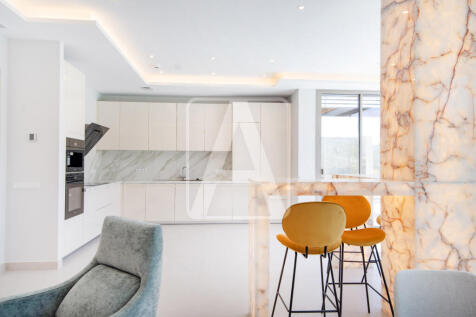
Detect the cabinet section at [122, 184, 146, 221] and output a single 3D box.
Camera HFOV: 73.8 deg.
[{"bbox_3d":[-2.173,0.922,6.826,0.490,0.795,0.580,0,-1,-5],"label":"cabinet section"}]

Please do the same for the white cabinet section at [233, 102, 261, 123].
[{"bbox_3d":[0.171,-0.958,6.930,0.593,0.424,0.600,0,0,-3],"label":"white cabinet section"}]

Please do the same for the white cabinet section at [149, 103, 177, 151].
[{"bbox_3d":[-1.633,-0.674,7.018,0.600,1.044,0.370,0,-1,-5],"label":"white cabinet section"}]

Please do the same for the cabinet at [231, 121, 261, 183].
[{"bbox_3d":[0.172,-0.112,6.930,0.591,1.260,0.600,0,0,-3],"label":"cabinet"}]

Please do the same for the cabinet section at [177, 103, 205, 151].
[{"bbox_3d":[-1.015,-0.671,6.989,0.600,1.033,0.350,0,0,-3],"label":"cabinet section"}]

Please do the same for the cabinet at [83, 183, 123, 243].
[{"bbox_3d":[-2.620,0.890,5.547,0.592,0.825,1.896,0,-1,-5],"label":"cabinet"}]

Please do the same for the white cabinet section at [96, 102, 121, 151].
[{"bbox_3d":[-2.768,-0.681,6.923,0.480,1.044,0.370,0,-1,-5],"label":"white cabinet section"}]

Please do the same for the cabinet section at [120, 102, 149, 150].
[{"bbox_3d":[-2.230,-0.678,6.968,0.600,1.044,0.370,0,-1,-5],"label":"cabinet section"}]

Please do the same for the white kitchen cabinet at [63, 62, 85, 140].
[{"bbox_3d":[-2.510,-0.746,4.335,0.592,0.959,0.602,0,-1,-5],"label":"white kitchen cabinet"}]

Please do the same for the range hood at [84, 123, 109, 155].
[{"bbox_3d":[-2.680,-0.326,5.674,0.480,0.530,0.900,0,-1,-5],"label":"range hood"}]

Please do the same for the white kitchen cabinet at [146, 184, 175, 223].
[{"bbox_3d":[-1.630,0.925,6.872,0.600,0.795,0.580,0,-1,-5],"label":"white kitchen cabinet"}]

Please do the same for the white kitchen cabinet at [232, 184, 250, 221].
[{"bbox_3d":[0.178,0.925,6.931,0.591,0.784,0.600,0,0,-3],"label":"white kitchen cabinet"}]

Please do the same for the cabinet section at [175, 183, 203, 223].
[{"bbox_3d":[-1.017,0.924,6.864,0.594,0.793,0.600,0,0,-3],"label":"cabinet section"}]

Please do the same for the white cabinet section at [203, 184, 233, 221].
[{"bbox_3d":[-0.418,0.923,6.897,0.604,0.786,0.600,0,0,-3],"label":"white cabinet section"}]

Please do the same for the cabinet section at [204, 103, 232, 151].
[{"bbox_3d":[-0.421,-0.667,7.022,0.590,1.032,0.350,0,0,-3],"label":"cabinet section"}]

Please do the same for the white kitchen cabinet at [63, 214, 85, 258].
[{"bbox_3d":[-2.516,1.031,4.300,0.592,0.484,0.602,0,-1,-5],"label":"white kitchen cabinet"}]

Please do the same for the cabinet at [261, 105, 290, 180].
[{"bbox_3d":[0.778,-0.322,6.964,0.623,1.685,0.600,0,0,-3],"label":"cabinet"}]

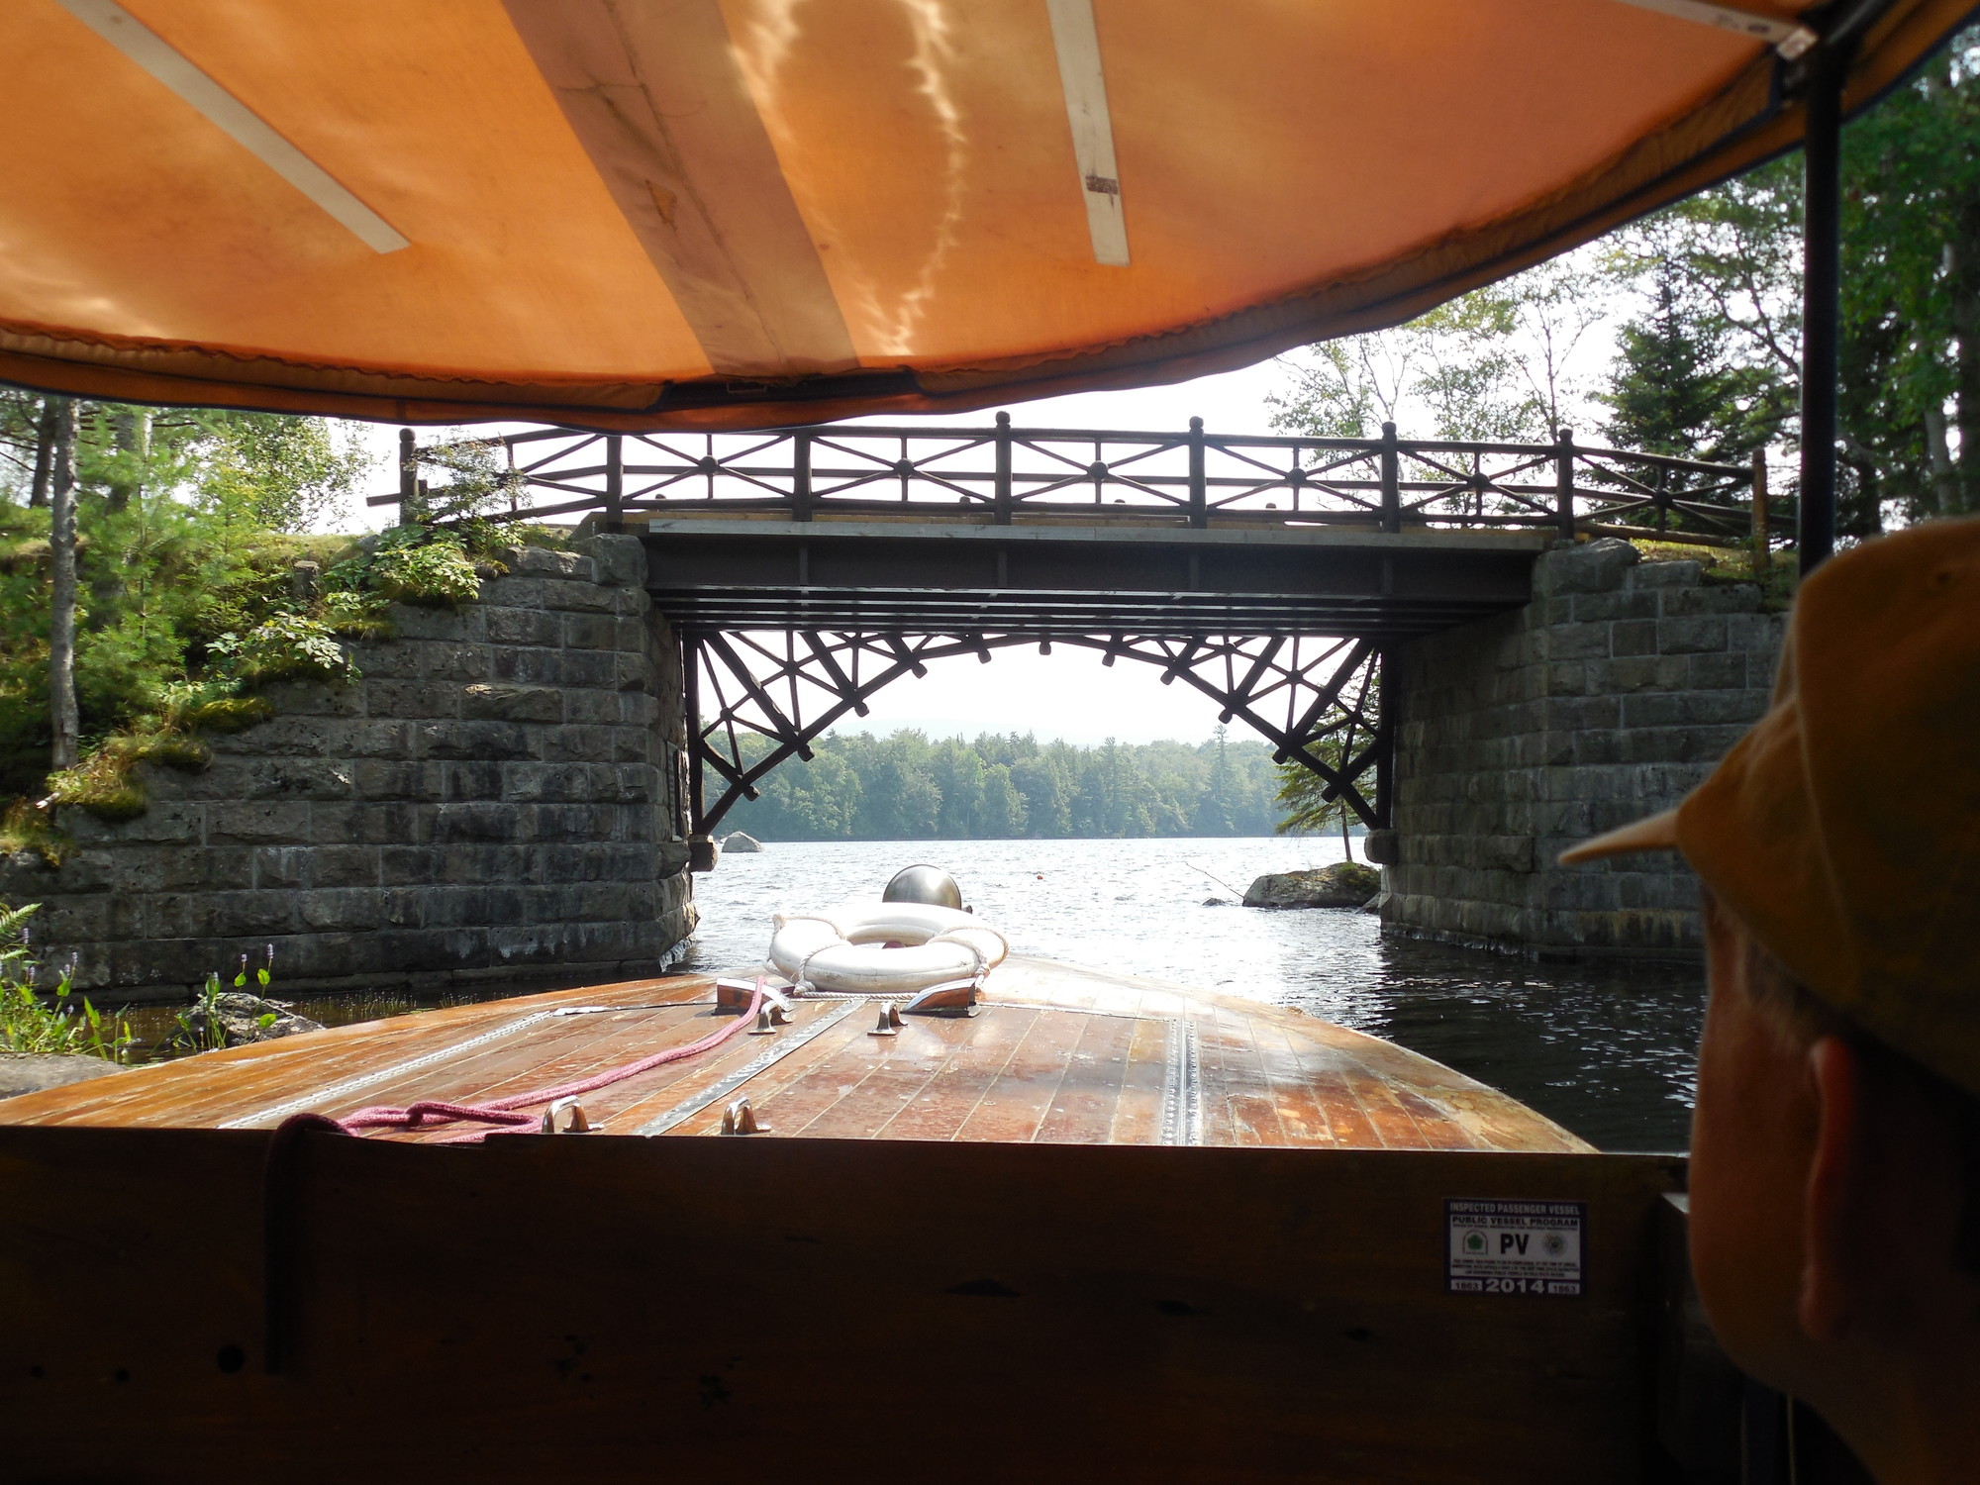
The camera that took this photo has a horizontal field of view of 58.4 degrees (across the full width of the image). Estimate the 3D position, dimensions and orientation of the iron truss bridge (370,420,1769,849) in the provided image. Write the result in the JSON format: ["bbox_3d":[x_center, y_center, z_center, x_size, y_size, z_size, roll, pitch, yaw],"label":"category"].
[{"bbox_3d":[0.832,-1.007,19.381,13.722,4.118,4.500,0,-3,-6],"label":"iron truss bridge"}]

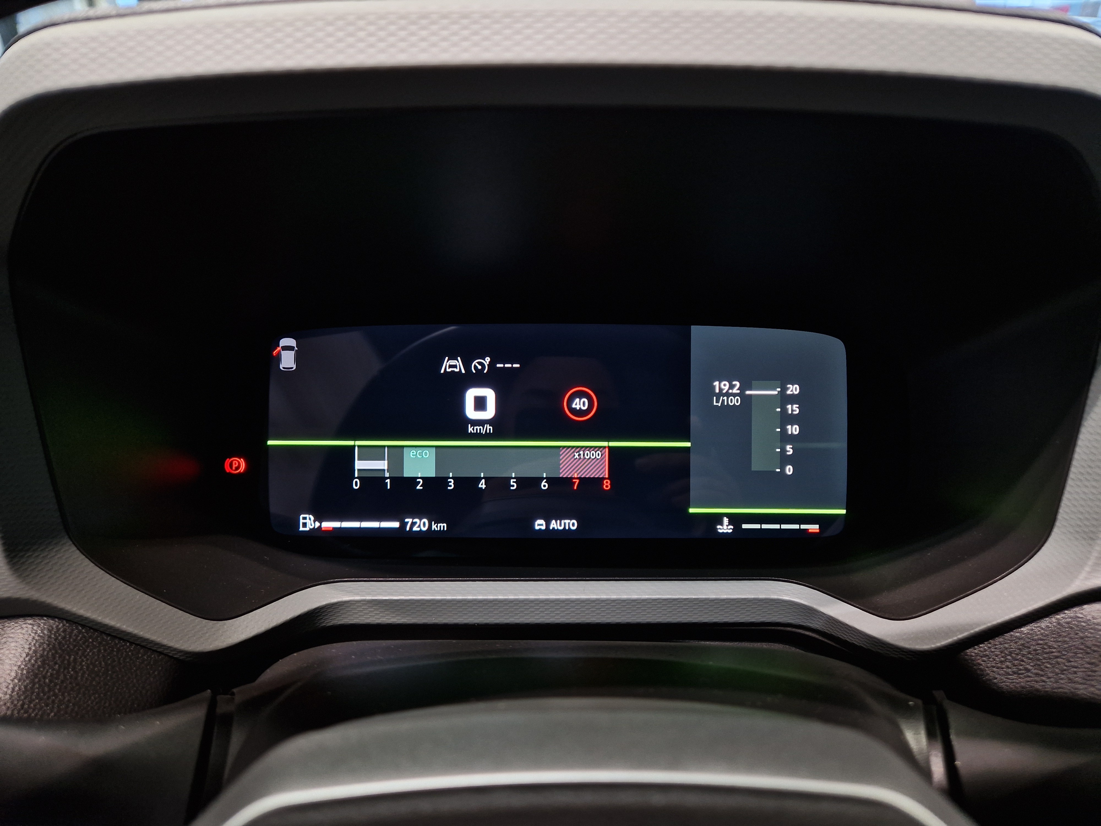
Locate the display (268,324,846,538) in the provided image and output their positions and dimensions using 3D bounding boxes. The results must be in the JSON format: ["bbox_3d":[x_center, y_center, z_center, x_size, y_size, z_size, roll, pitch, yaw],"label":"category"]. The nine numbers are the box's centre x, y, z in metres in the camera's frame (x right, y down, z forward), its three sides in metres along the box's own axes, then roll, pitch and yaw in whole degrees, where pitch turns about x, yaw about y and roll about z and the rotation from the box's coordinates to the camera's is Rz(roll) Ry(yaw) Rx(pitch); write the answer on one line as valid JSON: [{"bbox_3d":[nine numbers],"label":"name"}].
[{"bbox_3d":[0.003,0.008,0.305,0.238,0.088,0.015,0,-1,0],"label":"display"}]

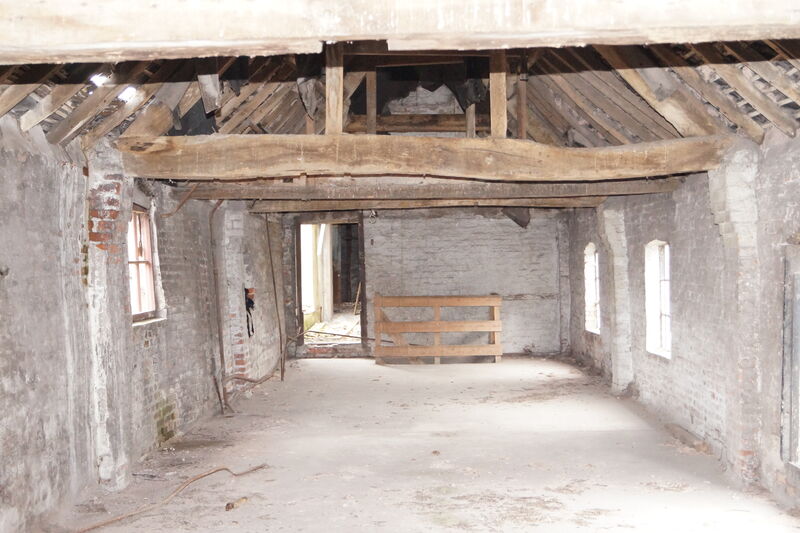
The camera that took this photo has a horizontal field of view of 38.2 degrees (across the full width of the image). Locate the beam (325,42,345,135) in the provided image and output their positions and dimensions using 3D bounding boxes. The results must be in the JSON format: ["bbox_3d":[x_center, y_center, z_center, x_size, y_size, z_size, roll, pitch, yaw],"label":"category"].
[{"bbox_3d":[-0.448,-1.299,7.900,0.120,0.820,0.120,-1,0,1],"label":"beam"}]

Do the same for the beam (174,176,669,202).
[{"bbox_3d":[0.312,-0.749,10.750,4.600,0.210,0.200,-1,0,1],"label":"beam"}]

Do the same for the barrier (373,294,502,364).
[{"bbox_3d":[0.562,0.940,17.100,1.900,1.000,0.120,-1,0,1],"label":"barrier"}]

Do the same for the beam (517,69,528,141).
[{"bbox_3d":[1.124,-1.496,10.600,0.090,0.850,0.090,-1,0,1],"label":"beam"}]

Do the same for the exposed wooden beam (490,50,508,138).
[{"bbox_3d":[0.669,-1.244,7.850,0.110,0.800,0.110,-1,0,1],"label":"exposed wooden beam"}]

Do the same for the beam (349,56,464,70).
[{"bbox_3d":[0.076,-2.364,13.450,1.360,0.140,0.120,-1,0,1],"label":"beam"}]

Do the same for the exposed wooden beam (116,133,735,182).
[{"bbox_3d":[0.175,-0.750,7.950,4.250,0.320,0.290,-1,0,1],"label":"exposed wooden beam"}]

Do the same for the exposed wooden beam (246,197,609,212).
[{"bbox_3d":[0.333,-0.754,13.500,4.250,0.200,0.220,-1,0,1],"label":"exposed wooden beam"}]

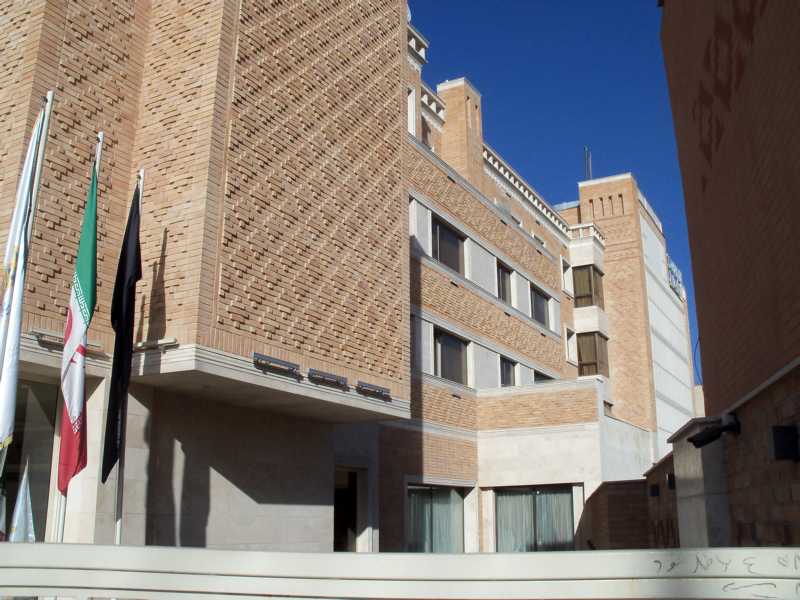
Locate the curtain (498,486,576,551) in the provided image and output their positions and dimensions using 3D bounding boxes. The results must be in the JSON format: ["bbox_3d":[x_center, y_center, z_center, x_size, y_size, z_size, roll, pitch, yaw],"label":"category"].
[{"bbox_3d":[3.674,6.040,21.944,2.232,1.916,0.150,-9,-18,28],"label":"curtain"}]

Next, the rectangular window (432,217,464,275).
[{"bbox_3d":[1.368,-1.470,23.056,0.150,1.274,2.232,-9,-18,28],"label":"rectangular window"}]

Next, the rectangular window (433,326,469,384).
[{"bbox_3d":[1.391,1.633,22.203,0.150,1.256,2.186,-9,-18,28],"label":"rectangular window"}]

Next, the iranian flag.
[{"bbox_3d":[-2.911,0.169,7.389,0.330,3.112,0.260,6,-17,-21],"label":"iranian flag"}]

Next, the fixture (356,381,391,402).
[{"bbox_3d":[-0.390,1.324,11.828,0.170,0.190,0.890,-9,-18,28],"label":"fixture"}]

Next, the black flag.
[{"bbox_3d":[-2.880,0.252,8.258,0.310,3.125,0.260,5,-17,-18],"label":"black flag"}]

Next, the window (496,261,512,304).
[{"bbox_3d":[3.411,-0.488,26.585,0.150,1.283,1.283,-9,-18,28],"label":"window"}]

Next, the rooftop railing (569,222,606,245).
[{"bbox_3d":[8.046,-2.620,34.602,1.004,0.586,1.953,-9,-18,28],"label":"rooftop railing"}]

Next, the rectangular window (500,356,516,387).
[{"bbox_3d":[3.422,2.614,25.712,0.150,1.256,1.283,-9,-18,28],"label":"rectangular window"}]

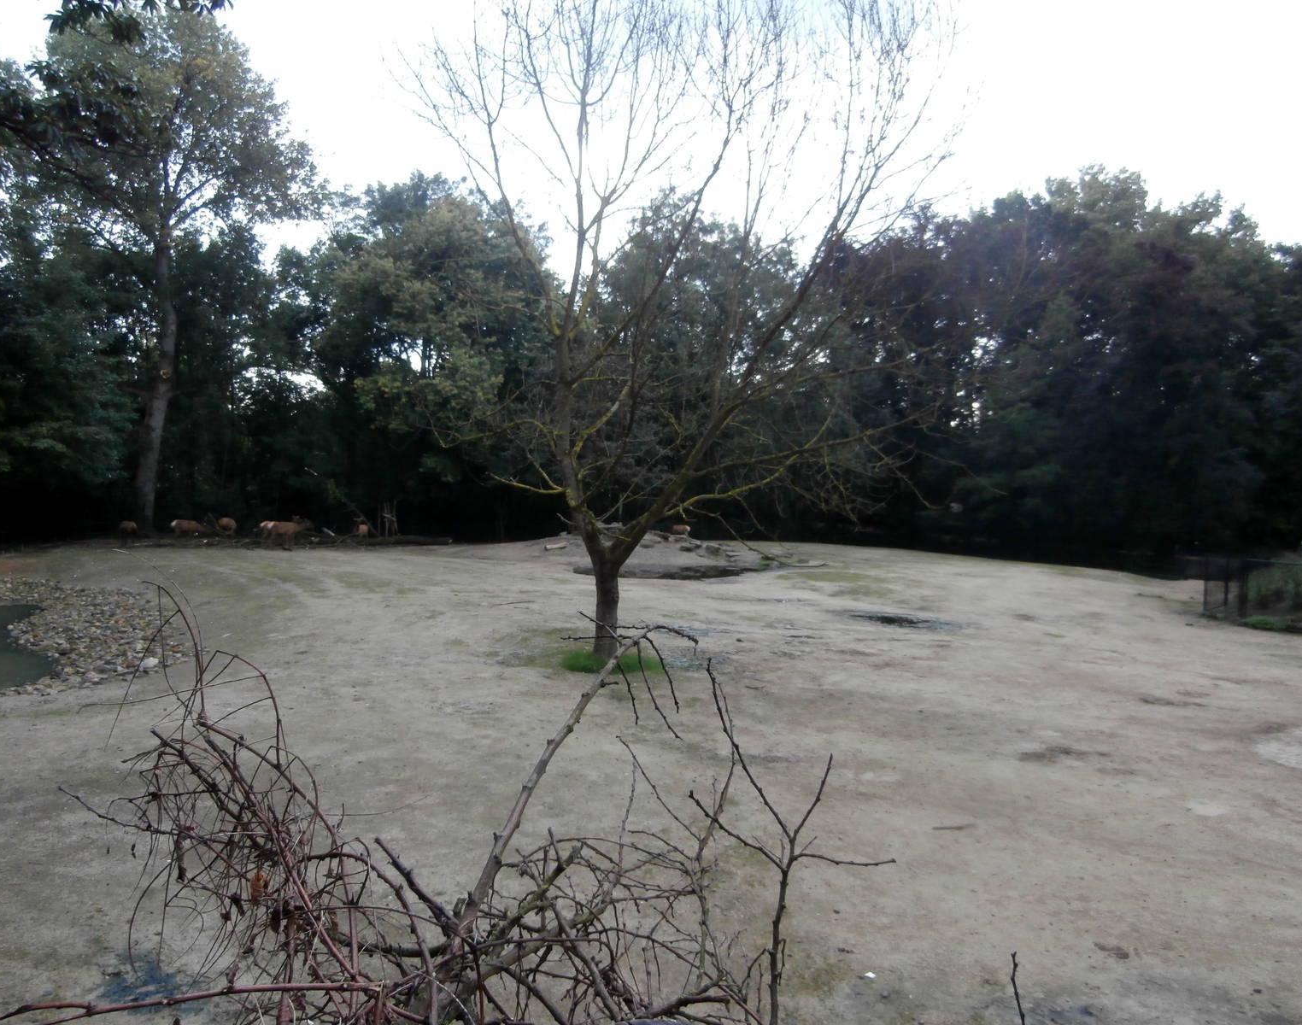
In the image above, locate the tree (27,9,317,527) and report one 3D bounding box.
[{"bbox_3d":[-22.715,-11.611,45.000,13.400,24.500,13.000,1,1,-27],"label":"tree"}]

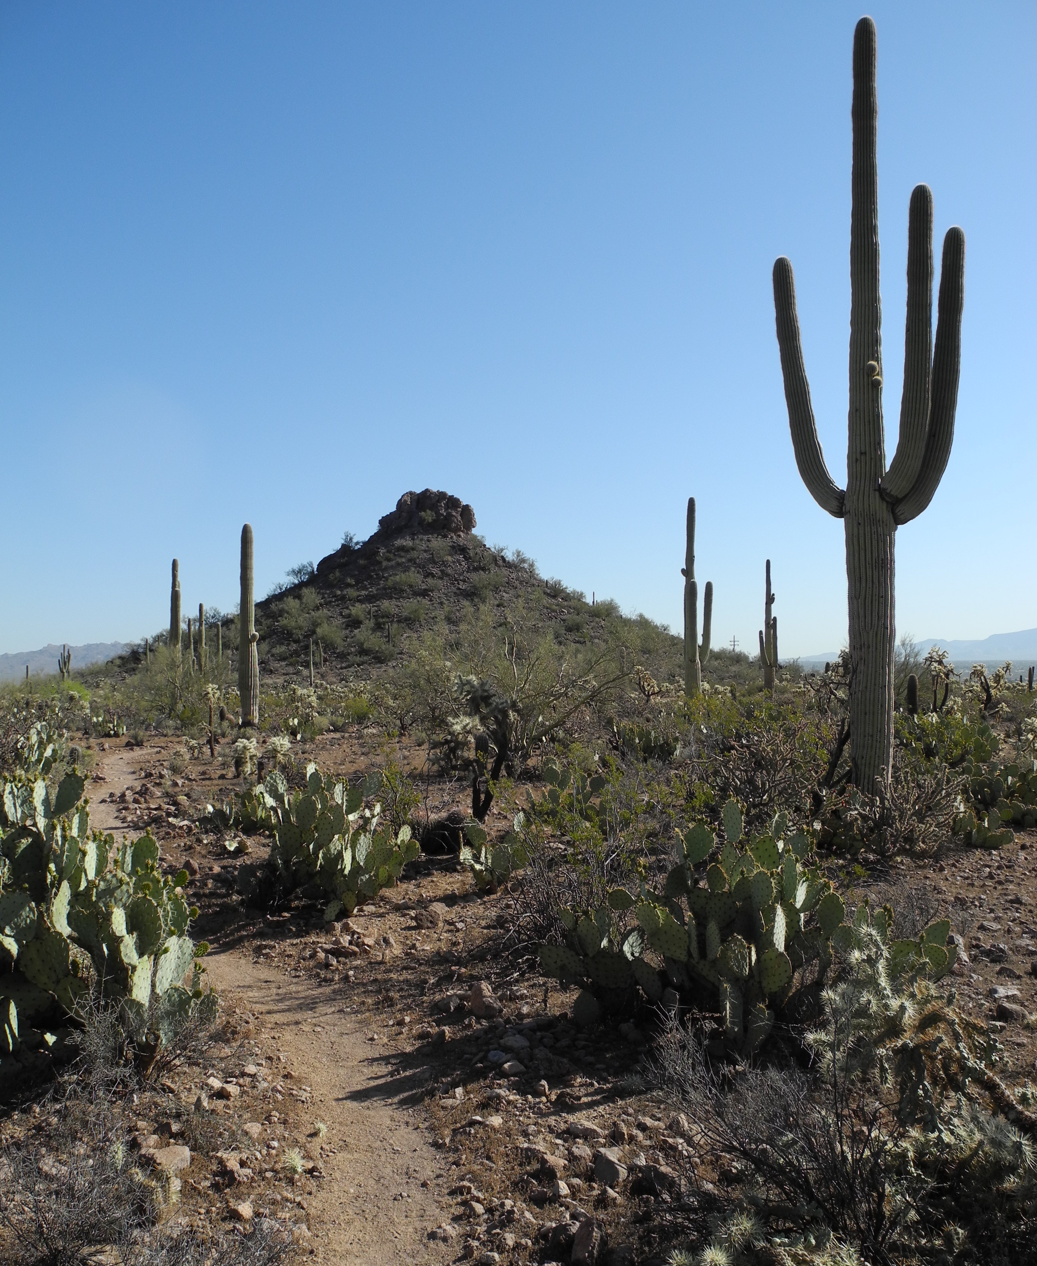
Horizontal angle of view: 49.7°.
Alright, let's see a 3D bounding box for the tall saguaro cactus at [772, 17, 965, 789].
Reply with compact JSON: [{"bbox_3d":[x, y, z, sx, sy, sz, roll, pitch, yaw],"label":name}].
[{"bbox_3d":[3.755,-2.376,12.000,2.051,8.472,1.100,0,-1,0],"label":"tall saguaro cactus"}]

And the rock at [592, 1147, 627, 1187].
[{"bbox_3d":[0.292,1.710,3.580,0.110,0.100,0.100,0,-1,0],"label":"rock"}]

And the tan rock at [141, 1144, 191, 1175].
[{"bbox_3d":[-1.154,1.723,3.660,0.165,0.085,0.120,0,-1,0],"label":"tan rock"}]

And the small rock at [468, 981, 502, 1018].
[{"bbox_3d":[-0.156,1.705,5.200,0.155,0.135,0.140,0,-1,0],"label":"small rock"}]

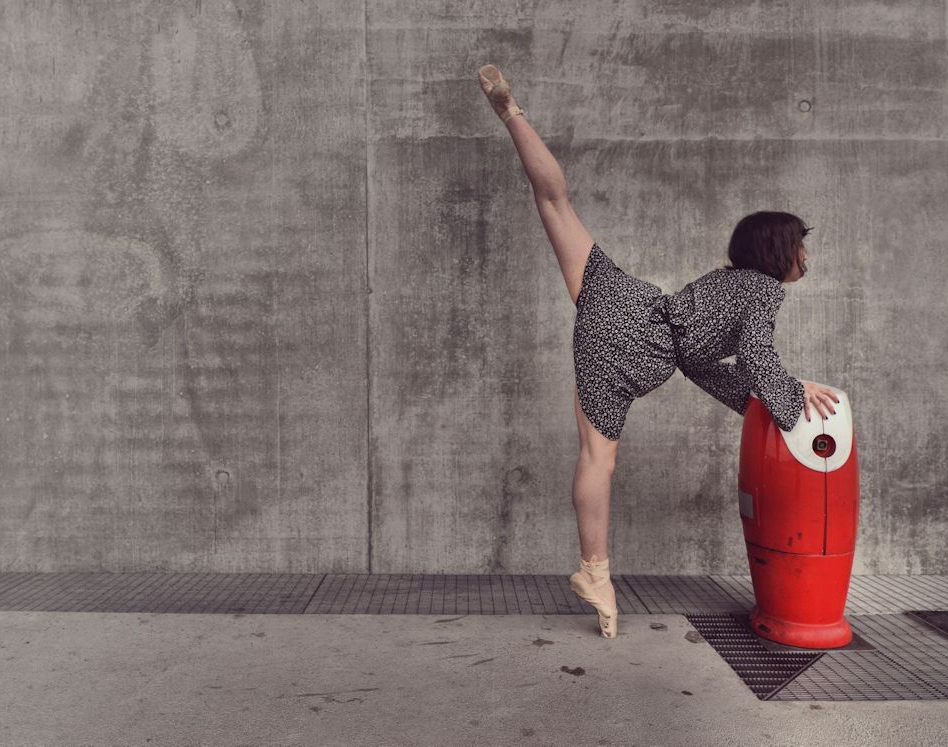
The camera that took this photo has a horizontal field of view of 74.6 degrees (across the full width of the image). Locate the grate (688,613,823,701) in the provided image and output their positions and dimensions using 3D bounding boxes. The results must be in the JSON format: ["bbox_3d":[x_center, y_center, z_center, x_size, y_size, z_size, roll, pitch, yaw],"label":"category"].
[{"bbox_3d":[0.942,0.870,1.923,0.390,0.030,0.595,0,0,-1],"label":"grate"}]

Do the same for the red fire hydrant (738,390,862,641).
[{"bbox_3d":[1.074,0.453,2.057,0.362,0.805,0.330,0,0,-1],"label":"red fire hydrant"}]

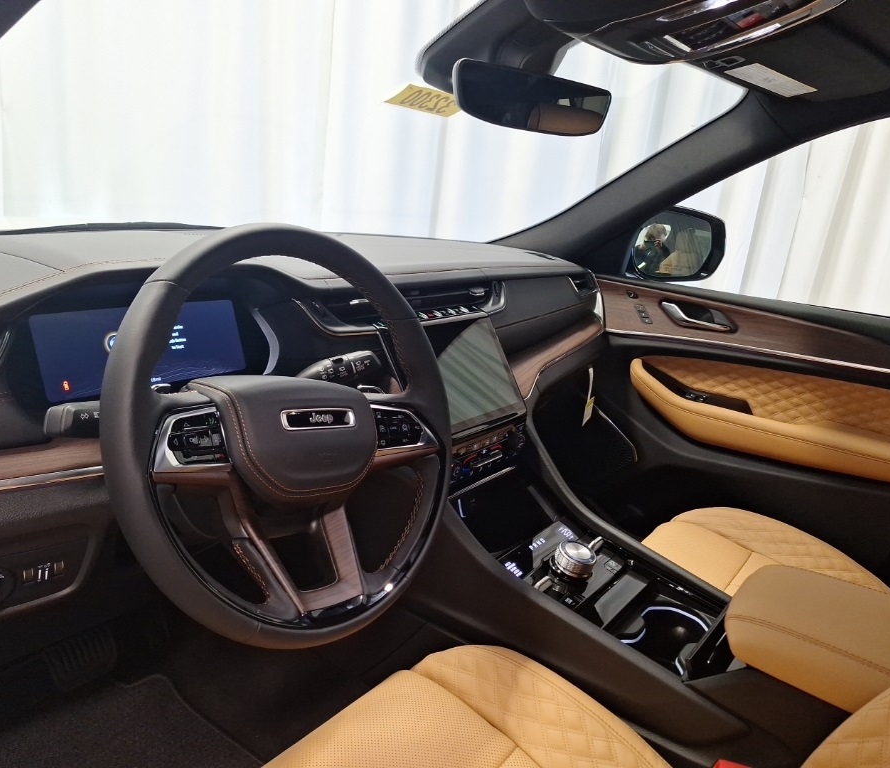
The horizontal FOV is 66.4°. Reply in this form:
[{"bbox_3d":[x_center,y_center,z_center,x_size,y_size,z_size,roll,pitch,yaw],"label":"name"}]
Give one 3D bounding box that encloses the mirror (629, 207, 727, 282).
[{"bbox_3d":[0.568,-0.347,1.680,0.225,0.166,0.115,9,16,9],"label":"mirror"}]

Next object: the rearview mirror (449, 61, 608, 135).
[{"bbox_3d":[0.110,-0.365,0.875,0.245,0.067,0.037,-5,23,-31],"label":"rearview mirror"}]

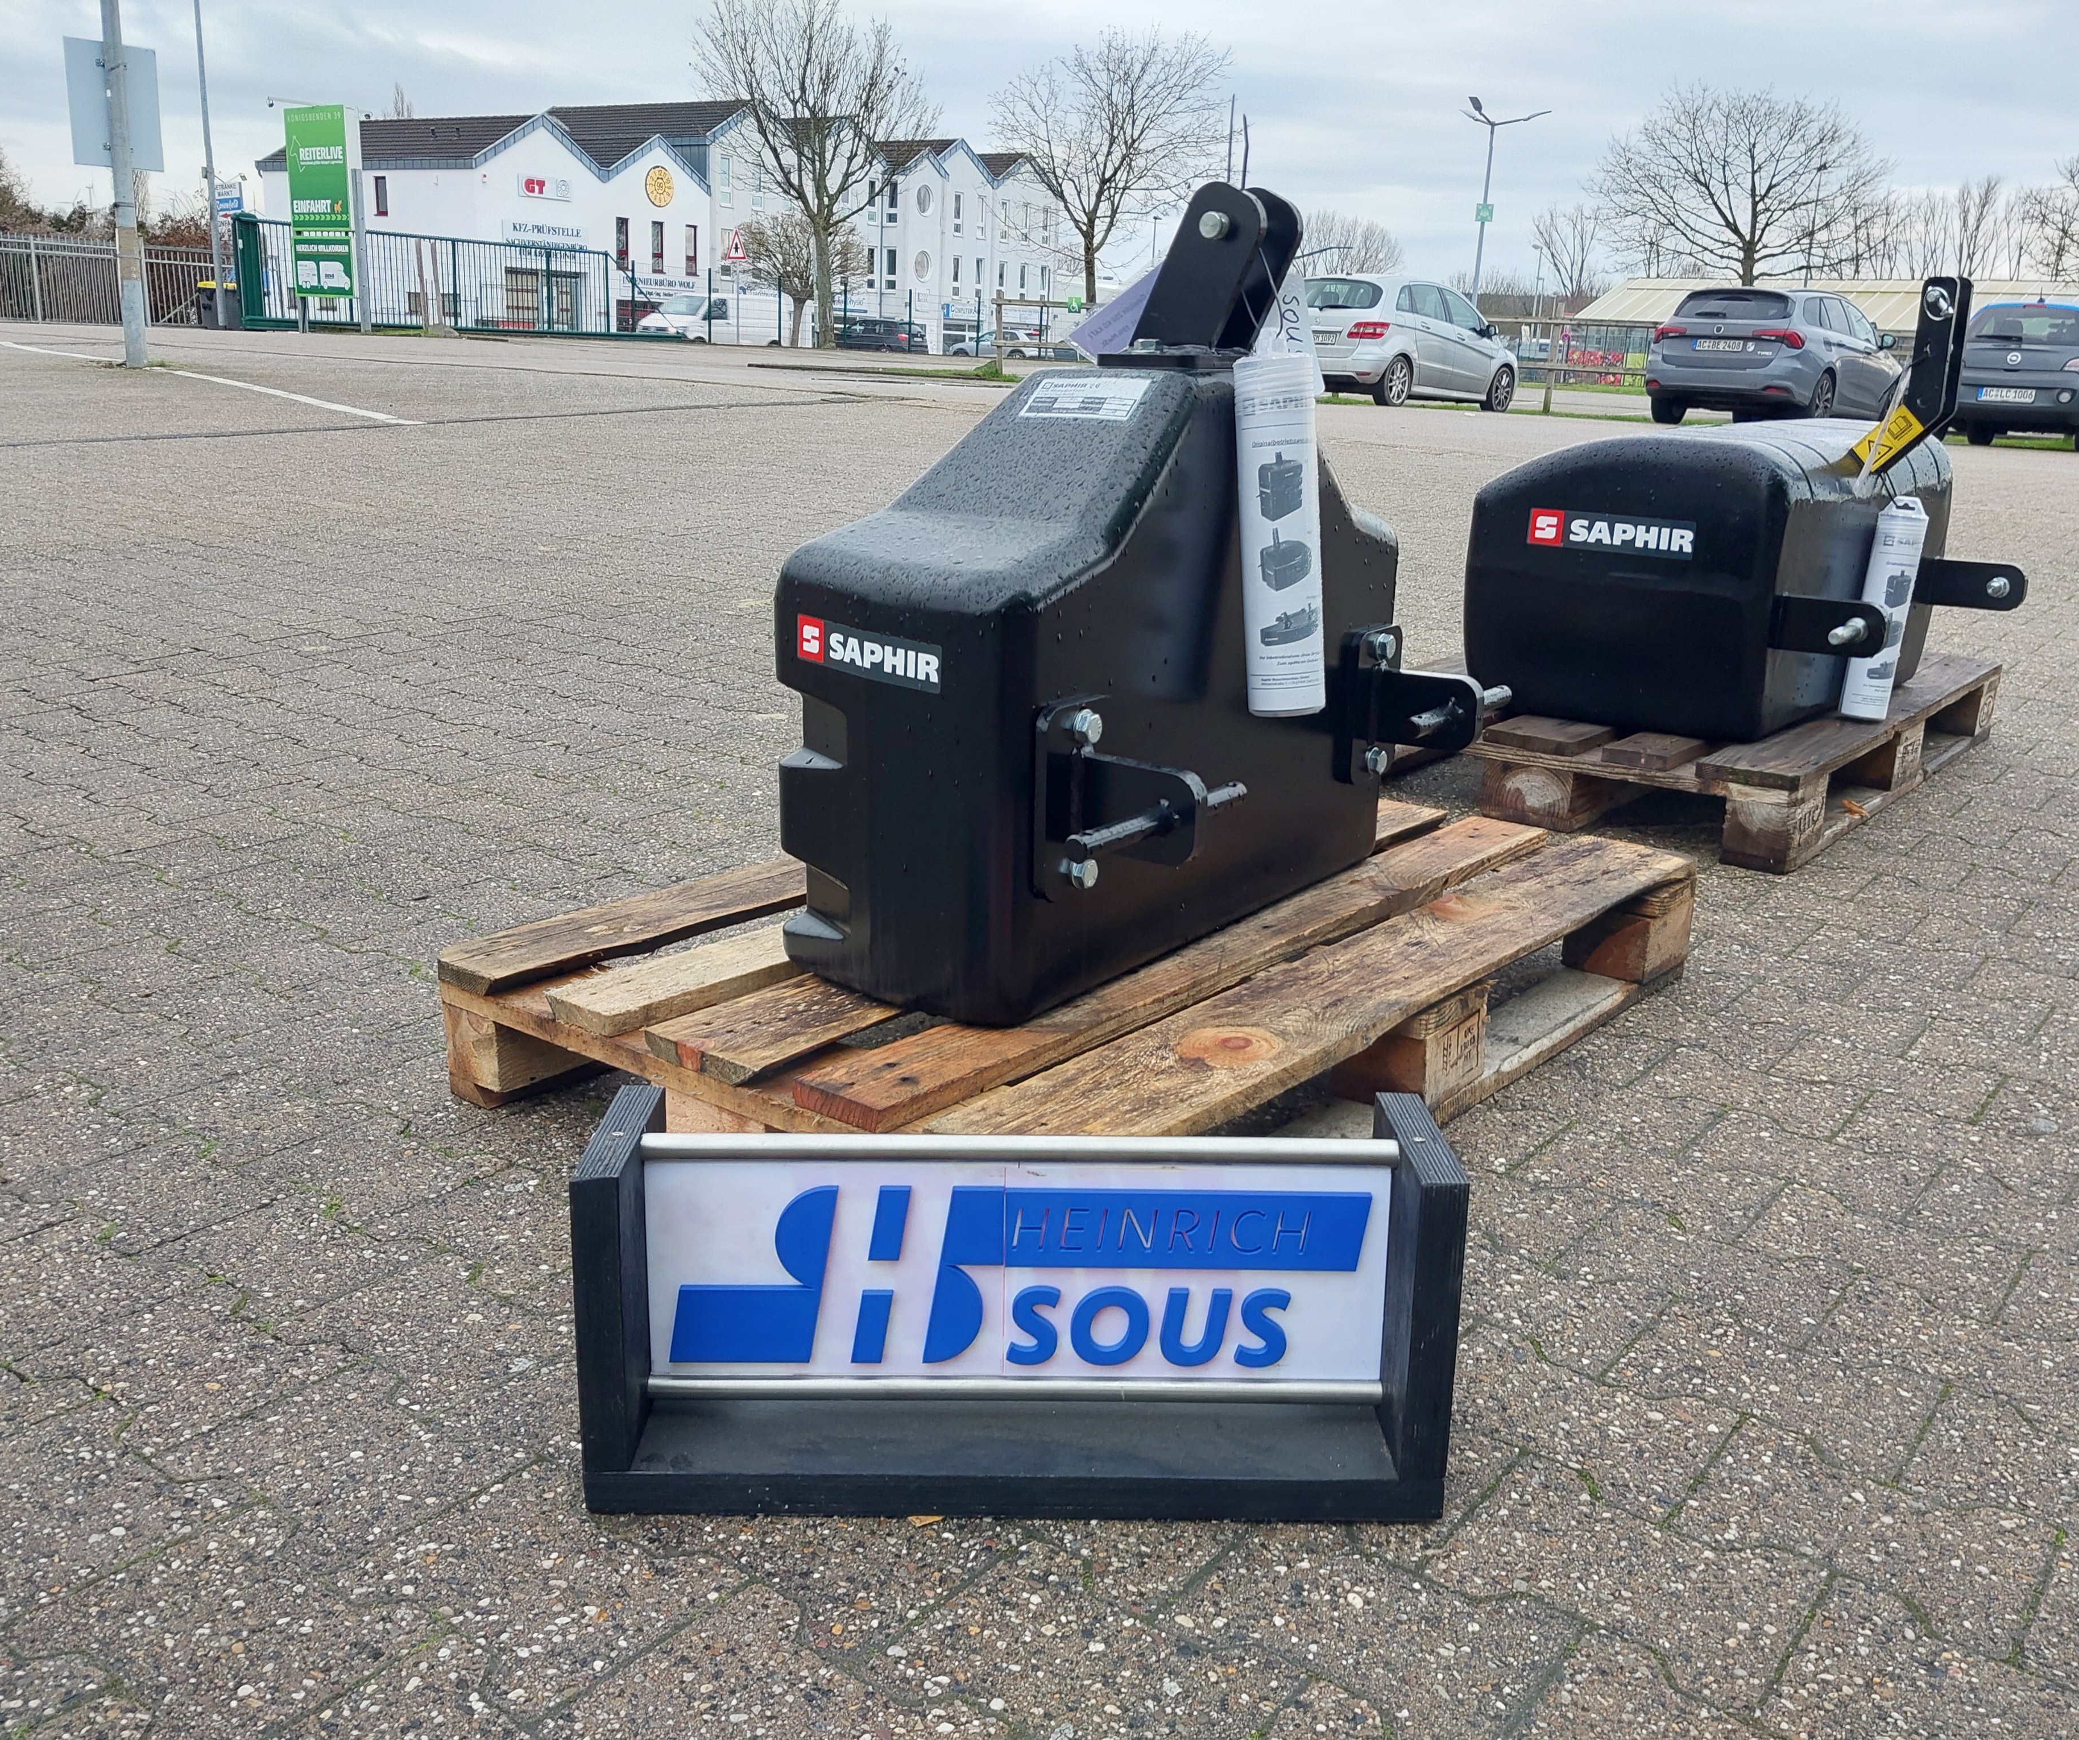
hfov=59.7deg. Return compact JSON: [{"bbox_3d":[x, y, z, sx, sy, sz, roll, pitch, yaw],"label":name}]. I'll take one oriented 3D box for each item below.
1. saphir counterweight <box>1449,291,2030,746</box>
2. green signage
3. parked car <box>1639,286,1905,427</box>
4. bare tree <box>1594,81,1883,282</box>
[{"bbox_3d":[1.196,-0.614,2.979,0.660,0.675,0.950,13,20,40],"label":"saphir counterweight"},{"bbox_3d":[-13.469,-12.509,34.000,1.500,3.373,0.400,10,16,26],"label":"green signage"},{"bbox_3d":[8.868,-6.061,21.569,1.792,1.514,4.571,13,20,37],"label":"parked car"},{"bbox_3d":[16.301,-14.587,42.000,6.900,6.778,6.900,2,15,0],"label":"bare tree"}]

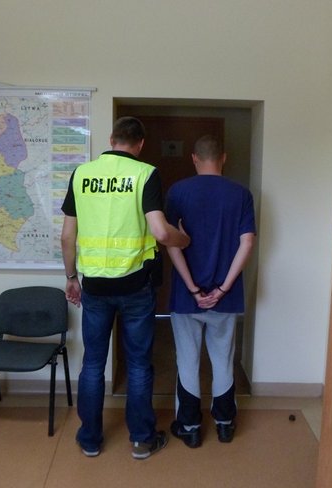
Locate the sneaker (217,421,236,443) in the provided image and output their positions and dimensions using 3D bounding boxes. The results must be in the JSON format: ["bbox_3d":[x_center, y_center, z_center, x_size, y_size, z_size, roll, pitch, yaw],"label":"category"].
[{"bbox_3d":[0.366,1.072,3.063,0.105,0.110,0.280,2,9,6],"label":"sneaker"}]

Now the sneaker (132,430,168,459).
[{"bbox_3d":[-0.066,1.096,2.884,0.105,0.110,0.280,6,11,28],"label":"sneaker"}]

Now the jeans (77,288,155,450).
[{"bbox_3d":[-0.273,0.644,2.810,0.420,0.980,0.330,2,10,7],"label":"jeans"}]

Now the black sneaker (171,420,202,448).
[{"bbox_3d":[0.095,1.079,3.000,0.105,0.110,0.280,-4,11,-29],"label":"black sneaker"}]

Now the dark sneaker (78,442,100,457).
[{"bbox_3d":[-0.440,1.087,2.902,0.105,0.110,0.280,-1,10,-12],"label":"dark sneaker"}]

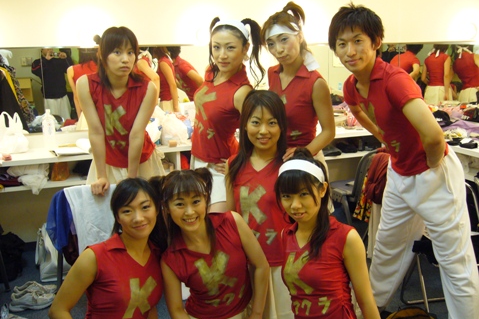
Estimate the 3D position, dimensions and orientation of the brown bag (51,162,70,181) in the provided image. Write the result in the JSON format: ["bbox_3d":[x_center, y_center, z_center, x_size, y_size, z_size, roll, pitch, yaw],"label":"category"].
[{"bbox_3d":[-1.205,0.070,3.260,0.125,0.130,0.110,-5,13,-20],"label":"brown bag"}]

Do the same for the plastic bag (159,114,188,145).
[{"bbox_3d":[-0.467,-0.238,3.471,0.210,0.230,0.180,-5,13,-20],"label":"plastic bag"}]

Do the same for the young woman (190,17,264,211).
[{"bbox_3d":[-0.073,0.063,2.428,0.460,1.560,0.380,11,17,42],"label":"young woman"}]

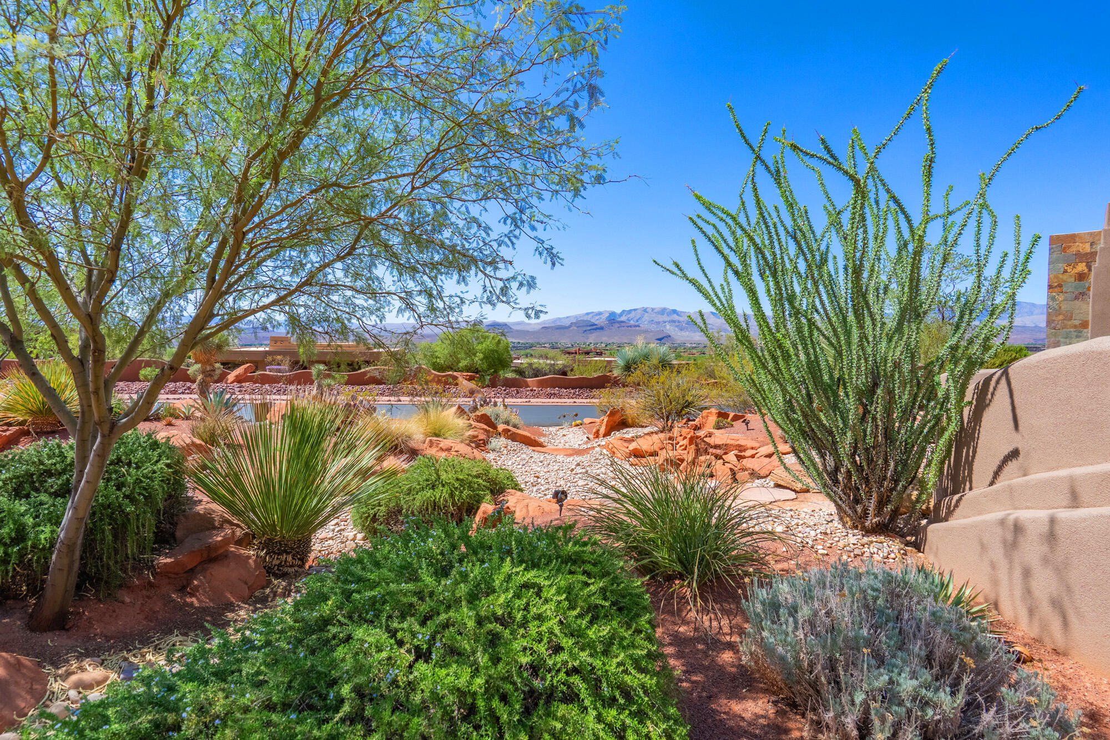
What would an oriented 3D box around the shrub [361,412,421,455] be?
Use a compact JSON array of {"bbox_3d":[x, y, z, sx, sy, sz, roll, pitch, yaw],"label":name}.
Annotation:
[{"bbox_3d":[-2.432,0.950,7.300,0.900,0.600,0.800,0,3,0],"label":"shrub"}]

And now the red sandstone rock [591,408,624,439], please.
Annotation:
[{"bbox_3d":[0.944,0.960,8.800,0.555,0.540,0.420,0,3,0],"label":"red sandstone rock"}]

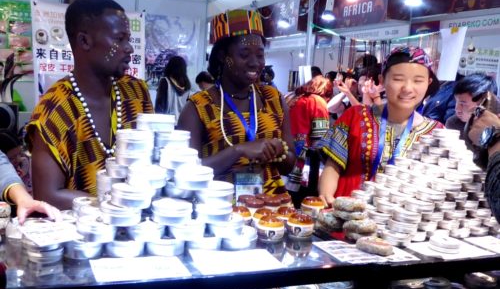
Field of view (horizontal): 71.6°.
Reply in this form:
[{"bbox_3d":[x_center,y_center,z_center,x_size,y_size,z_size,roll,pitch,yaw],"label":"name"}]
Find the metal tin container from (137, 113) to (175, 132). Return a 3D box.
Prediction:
[{"bbox_3d":[-0.230,-0.053,0.855,0.087,0.039,0.087,3,7,0],"label":"metal tin container"}]

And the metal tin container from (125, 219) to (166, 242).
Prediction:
[{"bbox_3d":[-0.241,0.195,0.802,0.090,0.039,0.090,3,8,0],"label":"metal tin container"}]

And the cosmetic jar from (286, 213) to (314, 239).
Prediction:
[{"bbox_3d":[0.139,0.218,0.949,0.074,0.060,0.074,3,8,0],"label":"cosmetic jar"}]

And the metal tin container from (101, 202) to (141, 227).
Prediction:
[{"bbox_3d":[-0.291,0.152,0.788,0.087,0.039,0.087,3,7,0],"label":"metal tin container"}]

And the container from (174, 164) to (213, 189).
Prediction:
[{"bbox_3d":[-0.132,0.076,0.822,0.090,0.039,0.090,3,8,0],"label":"container"}]

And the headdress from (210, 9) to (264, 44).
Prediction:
[{"bbox_3d":[-0.046,-0.432,1.270,0.190,0.105,0.195,-3,8,0],"label":"headdress"}]

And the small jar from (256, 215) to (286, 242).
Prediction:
[{"bbox_3d":[0.059,0.217,0.926,0.074,0.060,0.074,3,8,0],"label":"small jar"}]

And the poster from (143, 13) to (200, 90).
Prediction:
[{"bbox_3d":[-1.028,-1.227,4.600,0.730,1.000,0.010,2,8,-9],"label":"poster"}]

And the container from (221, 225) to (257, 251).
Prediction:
[{"bbox_3d":[-0.028,0.233,0.871,0.087,0.039,0.087,3,7,0],"label":"container"}]

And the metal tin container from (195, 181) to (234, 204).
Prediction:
[{"bbox_3d":[-0.083,0.115,0.831,0.090,0.039,0.090,3,8,0],"label":"metal tin container"}]

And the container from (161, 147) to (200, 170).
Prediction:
[{"bbox_3d":[-0.170,0.032,0.835,0.087,0.039,0.087,3,7,0],"label":"container"}]

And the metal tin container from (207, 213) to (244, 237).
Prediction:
[{"bbox_3d":[-0.059,0.194,0.841,0.090,0.039,0.090,3,8,0],"label":"metal tin container"}]

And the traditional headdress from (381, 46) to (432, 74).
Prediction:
[{"bbox_3d":[0.550,-0.290,1.210,0.170,0.115,0.195,7,9,25],"label":"traditional headdress"}]

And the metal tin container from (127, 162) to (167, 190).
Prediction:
[{"bbox_3d":[-0.237,0.072,0.806,0.087,0.039,0.087,3,7,0],"label":"metal tin container"}]

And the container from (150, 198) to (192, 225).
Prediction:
[{"bbox_3d":[-0.181,0.155,0.805,0.087,0.039,0.087,3,7,0],"label":"container"}]

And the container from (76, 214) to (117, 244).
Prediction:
[{"bbox_3d":[-0.349,0.188,0.789,0.087,0.039,0.087,3,7,0],"label":"container"}]

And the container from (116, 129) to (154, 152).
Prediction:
[{"bbox_3d":[-0.280,-0.012,0.851,0.090,0.039,0.090,3,8,0],"label":"container"}]

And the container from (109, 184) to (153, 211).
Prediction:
[{"bbox_3d":[-0.266,0.115,0.785,0.090,0.039,0.090,3,8,0],"label":"container"}]

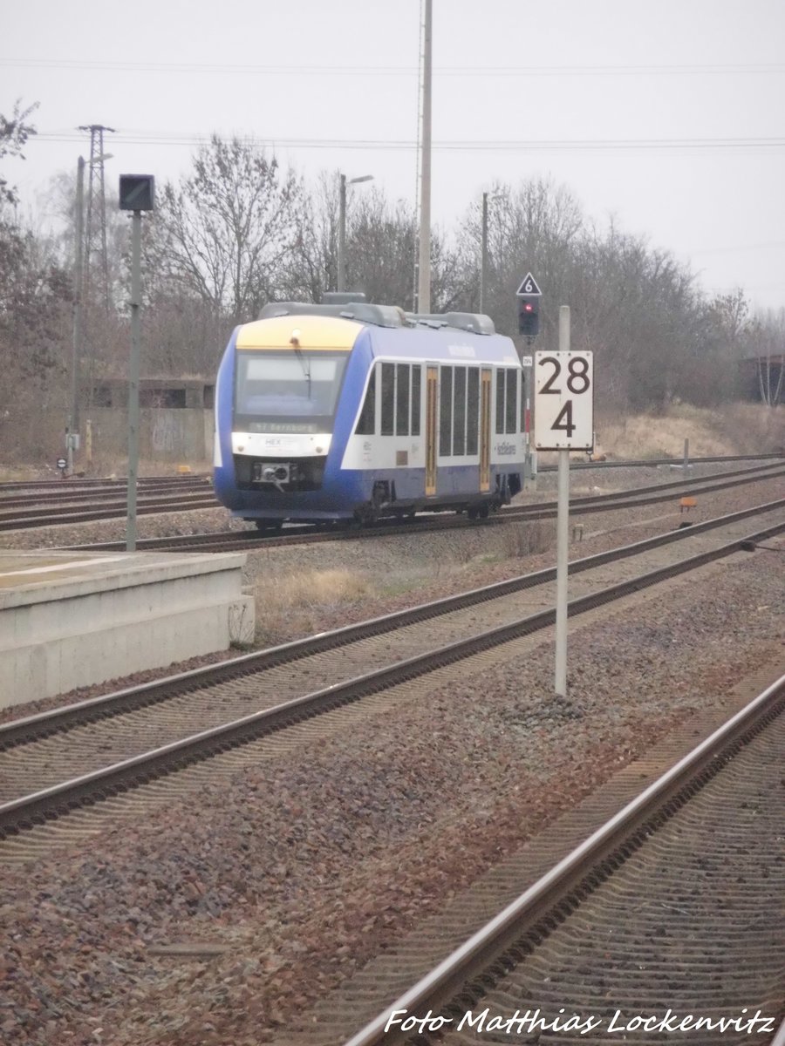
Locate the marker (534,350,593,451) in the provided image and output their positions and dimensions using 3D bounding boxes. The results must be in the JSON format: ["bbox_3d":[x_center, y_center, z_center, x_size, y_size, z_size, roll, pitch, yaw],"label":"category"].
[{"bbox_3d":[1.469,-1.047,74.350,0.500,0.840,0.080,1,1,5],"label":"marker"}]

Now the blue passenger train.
[{"bbox_3d":[-0.216,-2.151,164.314,2.750,4.270,27.260,1,1,8],"label":"blue passenger train"}]

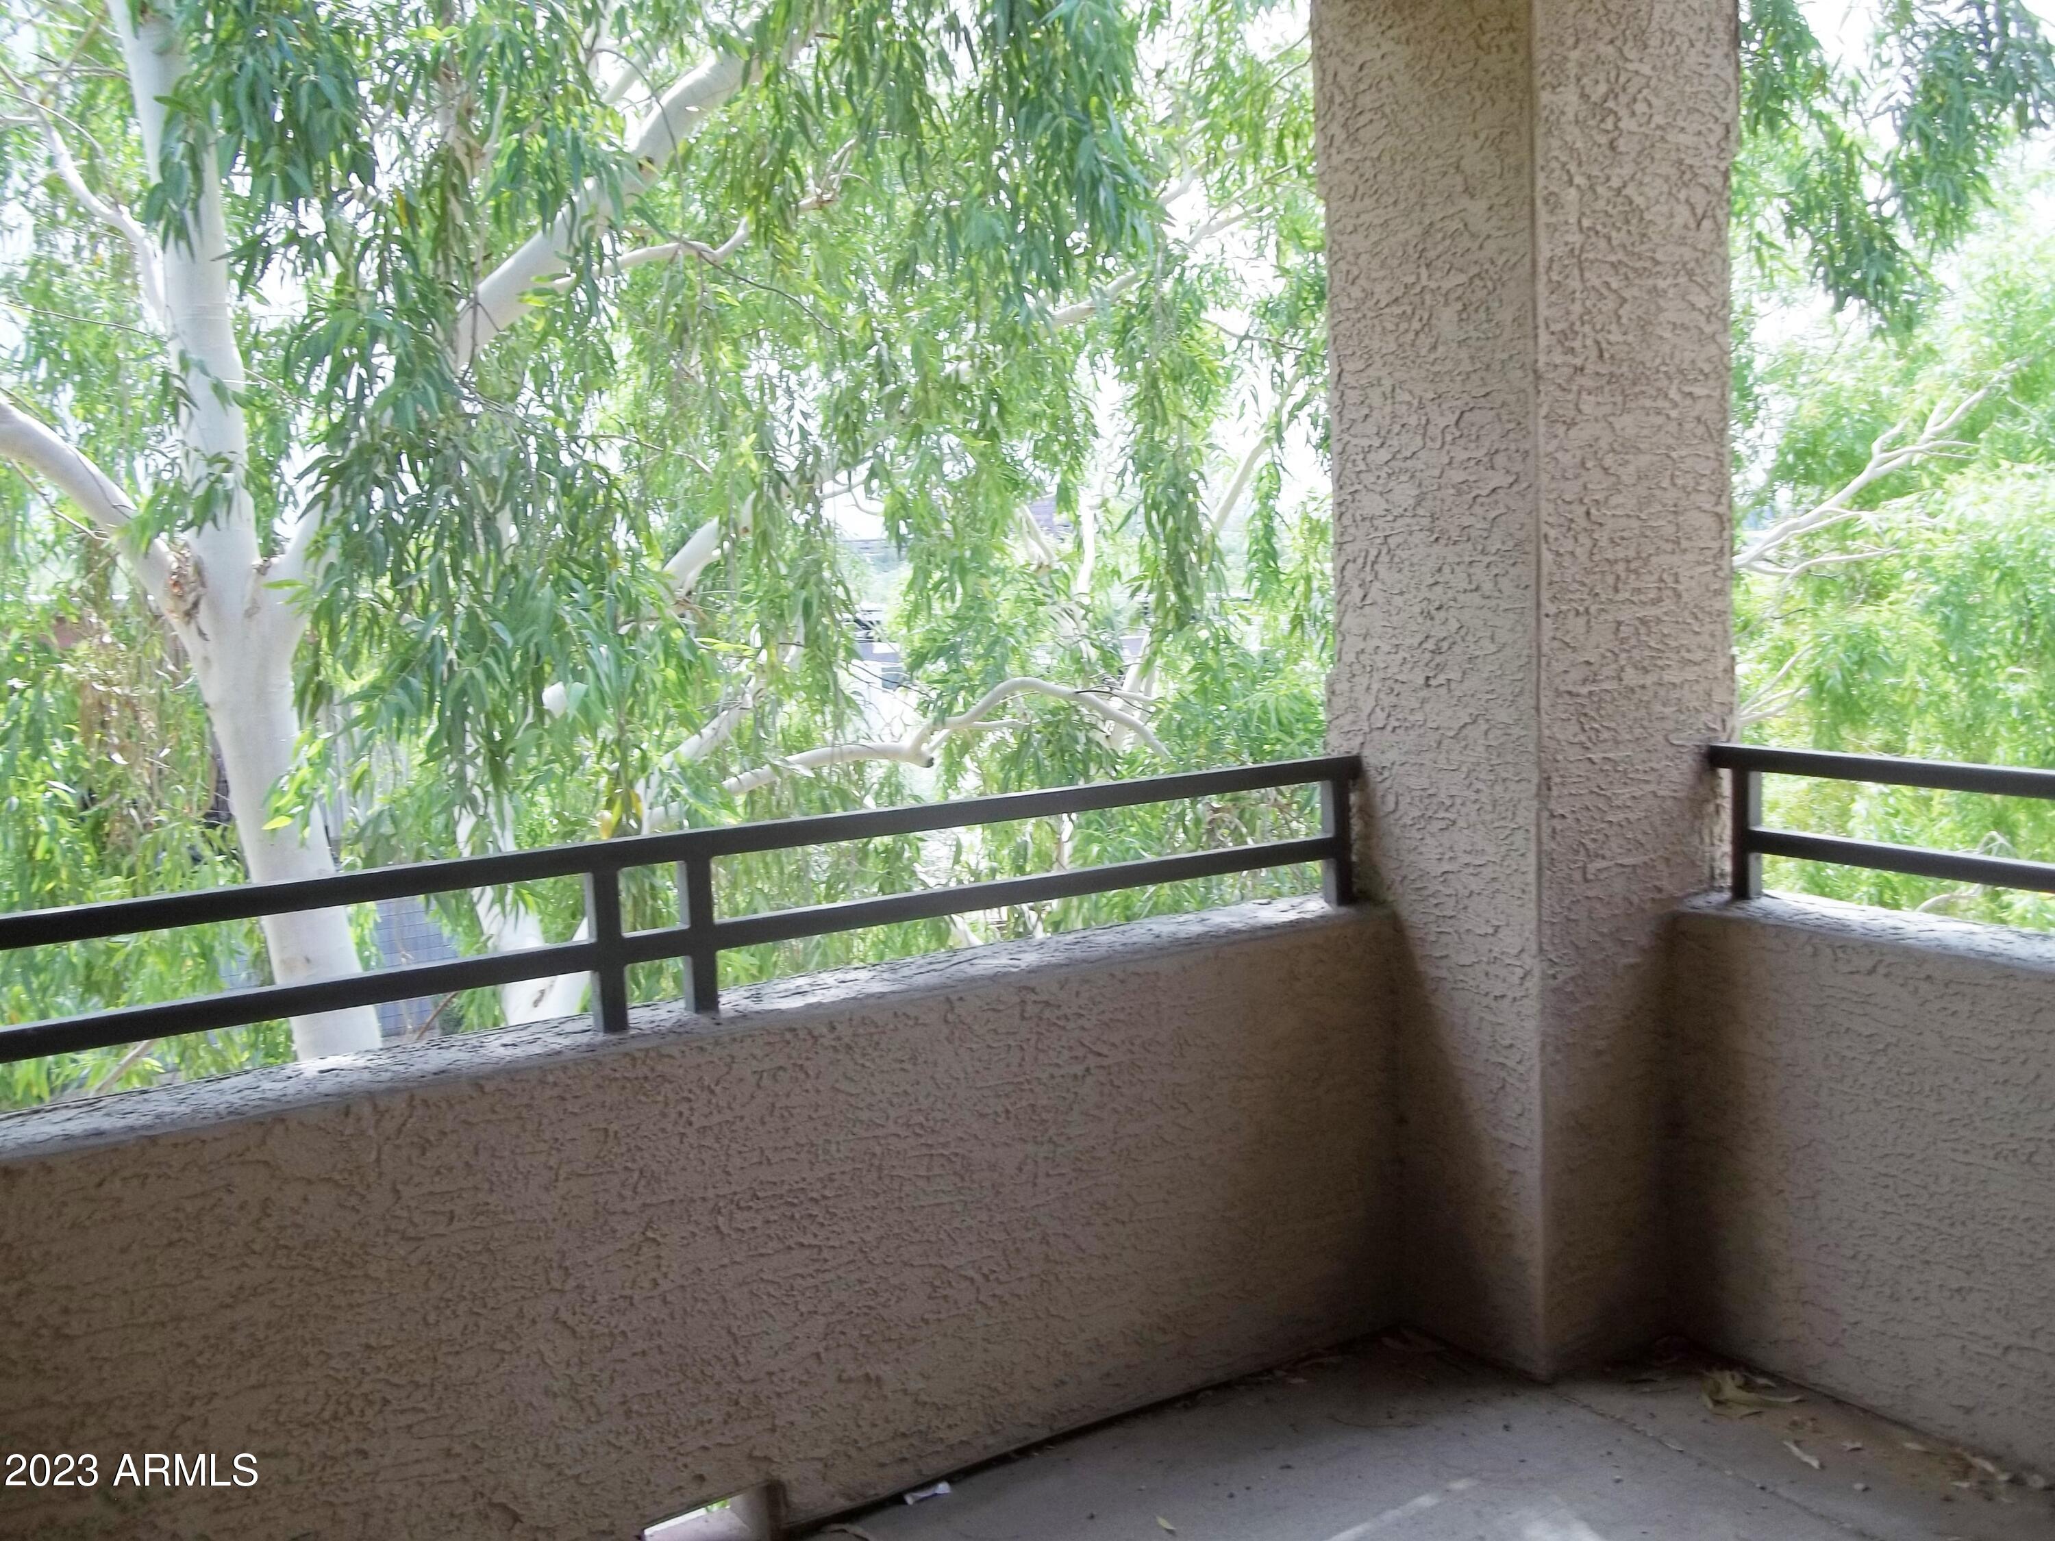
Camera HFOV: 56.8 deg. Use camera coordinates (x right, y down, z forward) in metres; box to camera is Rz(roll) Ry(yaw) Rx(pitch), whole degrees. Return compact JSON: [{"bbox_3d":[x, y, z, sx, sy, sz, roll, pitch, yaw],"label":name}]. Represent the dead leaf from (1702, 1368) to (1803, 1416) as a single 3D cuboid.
[{"bbox_3d":[1.224,1.053,3.213,0.144,0.037,0.097,-1,7,12],"label":"dead leaf"}]

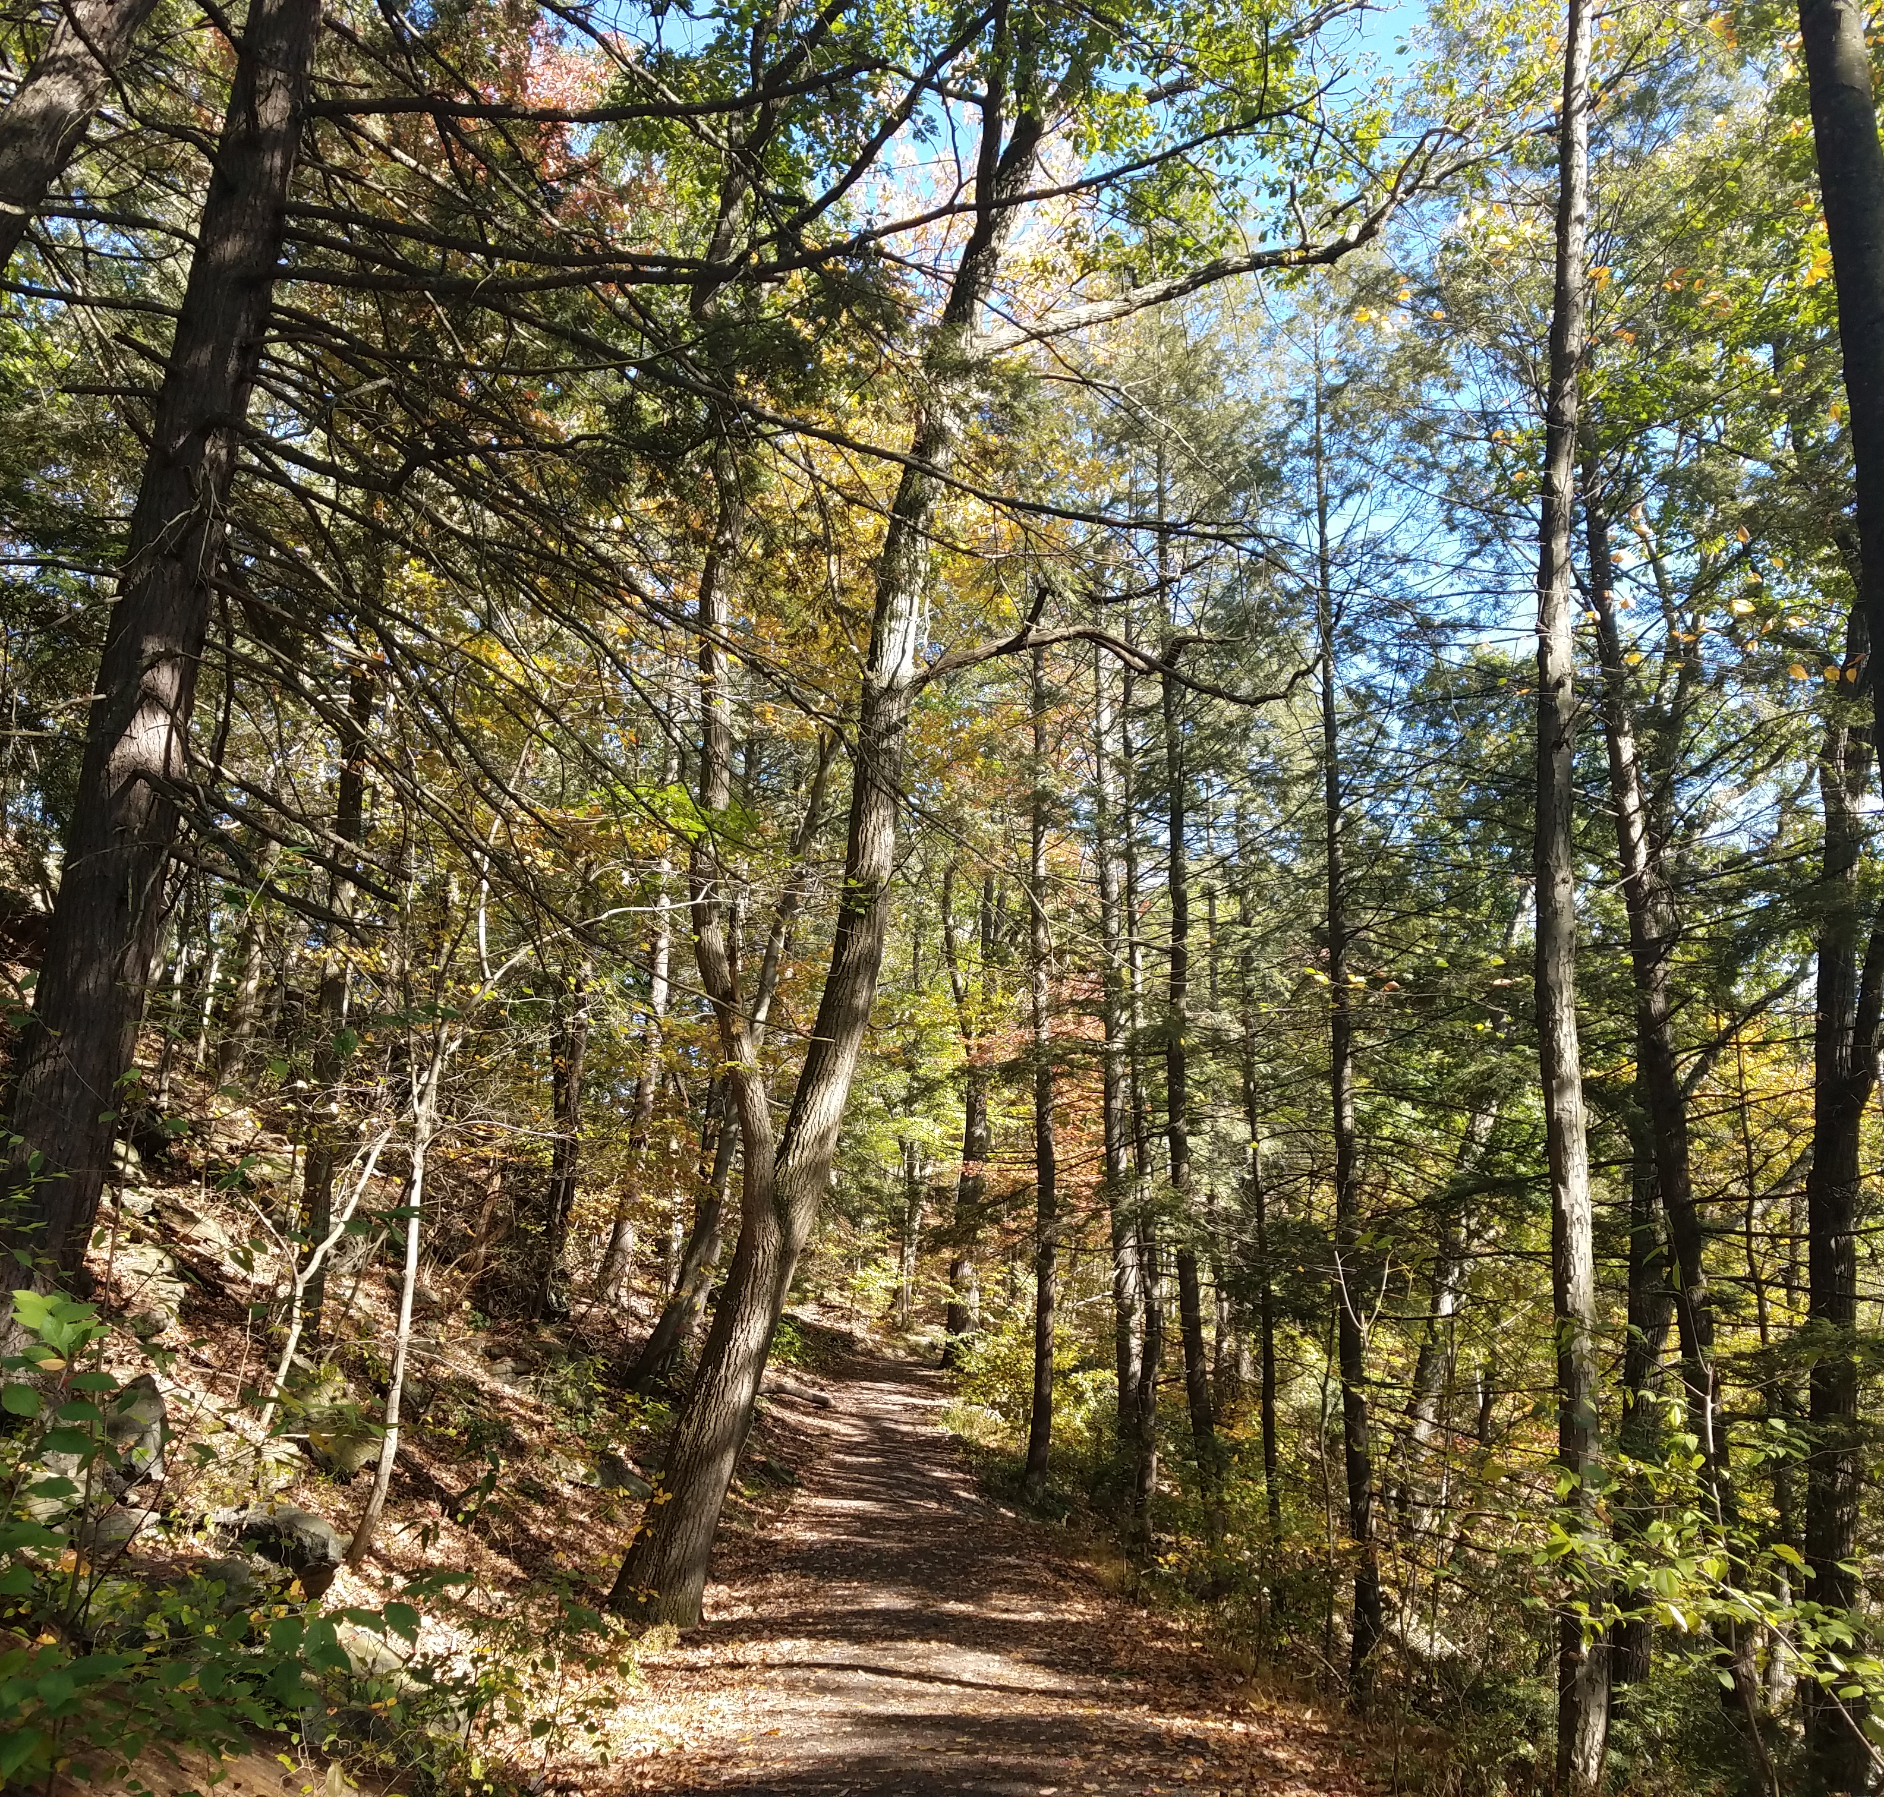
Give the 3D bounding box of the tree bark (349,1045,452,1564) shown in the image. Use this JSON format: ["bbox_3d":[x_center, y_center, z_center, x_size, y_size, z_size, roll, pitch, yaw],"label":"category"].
[{"bbox_3d":[-1.850,1.366,6.154,0.330,1.730,0.200,0,-10,0],"label":"tree bark"}]

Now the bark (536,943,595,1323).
[{"bbox_3d":[-3.323,2.035,15.895,0.460,3.330,0.360,0,-10,0],"label":"bark"}]

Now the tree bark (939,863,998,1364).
[{"bbox_3d":[0.376,2.853,24.897,0.720,6.860,0.500,0,-10,0],"label":"tree bark"}]

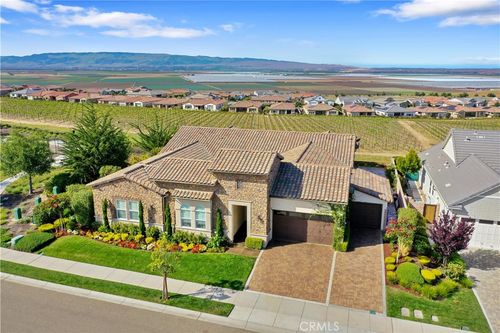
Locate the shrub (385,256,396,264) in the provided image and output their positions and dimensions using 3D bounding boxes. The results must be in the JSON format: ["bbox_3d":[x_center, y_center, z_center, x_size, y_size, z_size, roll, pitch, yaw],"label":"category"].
[{"bbox_3d":[10.450,6.914,28.850,0.780,0.380,0.760,4,15,16],"label":"shrub"}]

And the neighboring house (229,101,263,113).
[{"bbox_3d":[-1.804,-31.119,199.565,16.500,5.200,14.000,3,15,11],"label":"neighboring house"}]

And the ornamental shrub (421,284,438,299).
[{"bbox_3d":[11.000,7.632,23.821,1.050,0.650,1.000,0,14,0],"label":"ornamental shrub"}]

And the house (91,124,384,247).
[{"bbox_3d":[1.223,-0.049,39.737,24.600,7.000,23.200,4,15,16],"label":"house"}]

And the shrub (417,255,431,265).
[{"bbox_3d":[12.215,6.520,27.117,0.820,0.600,0.820,4,15,16],"label":"shrub"}]

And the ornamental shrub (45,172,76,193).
[{"bbox_3d":[-21.900,1.853,44.942,3.300,2.000,3.000,4,15,16],"label":"ornamental shrub"}]

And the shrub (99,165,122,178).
[{"bbox_3d":[-17.500,0.935,48.837,2.800,1.850,2.600,4,15,16],"label":"shrub"}]

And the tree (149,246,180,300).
[{"bbox_3d":[-5.012,6.267,22.621,1.850,3.350,1.850,4,15,16],"label":"tree"}]

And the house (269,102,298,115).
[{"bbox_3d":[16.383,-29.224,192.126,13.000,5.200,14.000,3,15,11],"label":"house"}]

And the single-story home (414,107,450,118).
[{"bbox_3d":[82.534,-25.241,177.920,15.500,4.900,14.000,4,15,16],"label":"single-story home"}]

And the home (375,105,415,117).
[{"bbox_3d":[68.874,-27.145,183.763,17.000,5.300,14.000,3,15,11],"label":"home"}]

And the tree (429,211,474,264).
[{"bbox_3d":[14.100,4.997,27.277,2.900,3.850,2.800,0,14,0],"label":"tree"}]

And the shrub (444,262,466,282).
[{"bbox_3d":[13.500,6.921,25.600,1.300,0.950,1.250,0,14,0],"label":"shrub"}]

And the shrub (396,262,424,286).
[{"bbox_3d":[10.850,7.152,26.327,1.750,1.200,1.700,4,15,16],"label":"shrub"}]

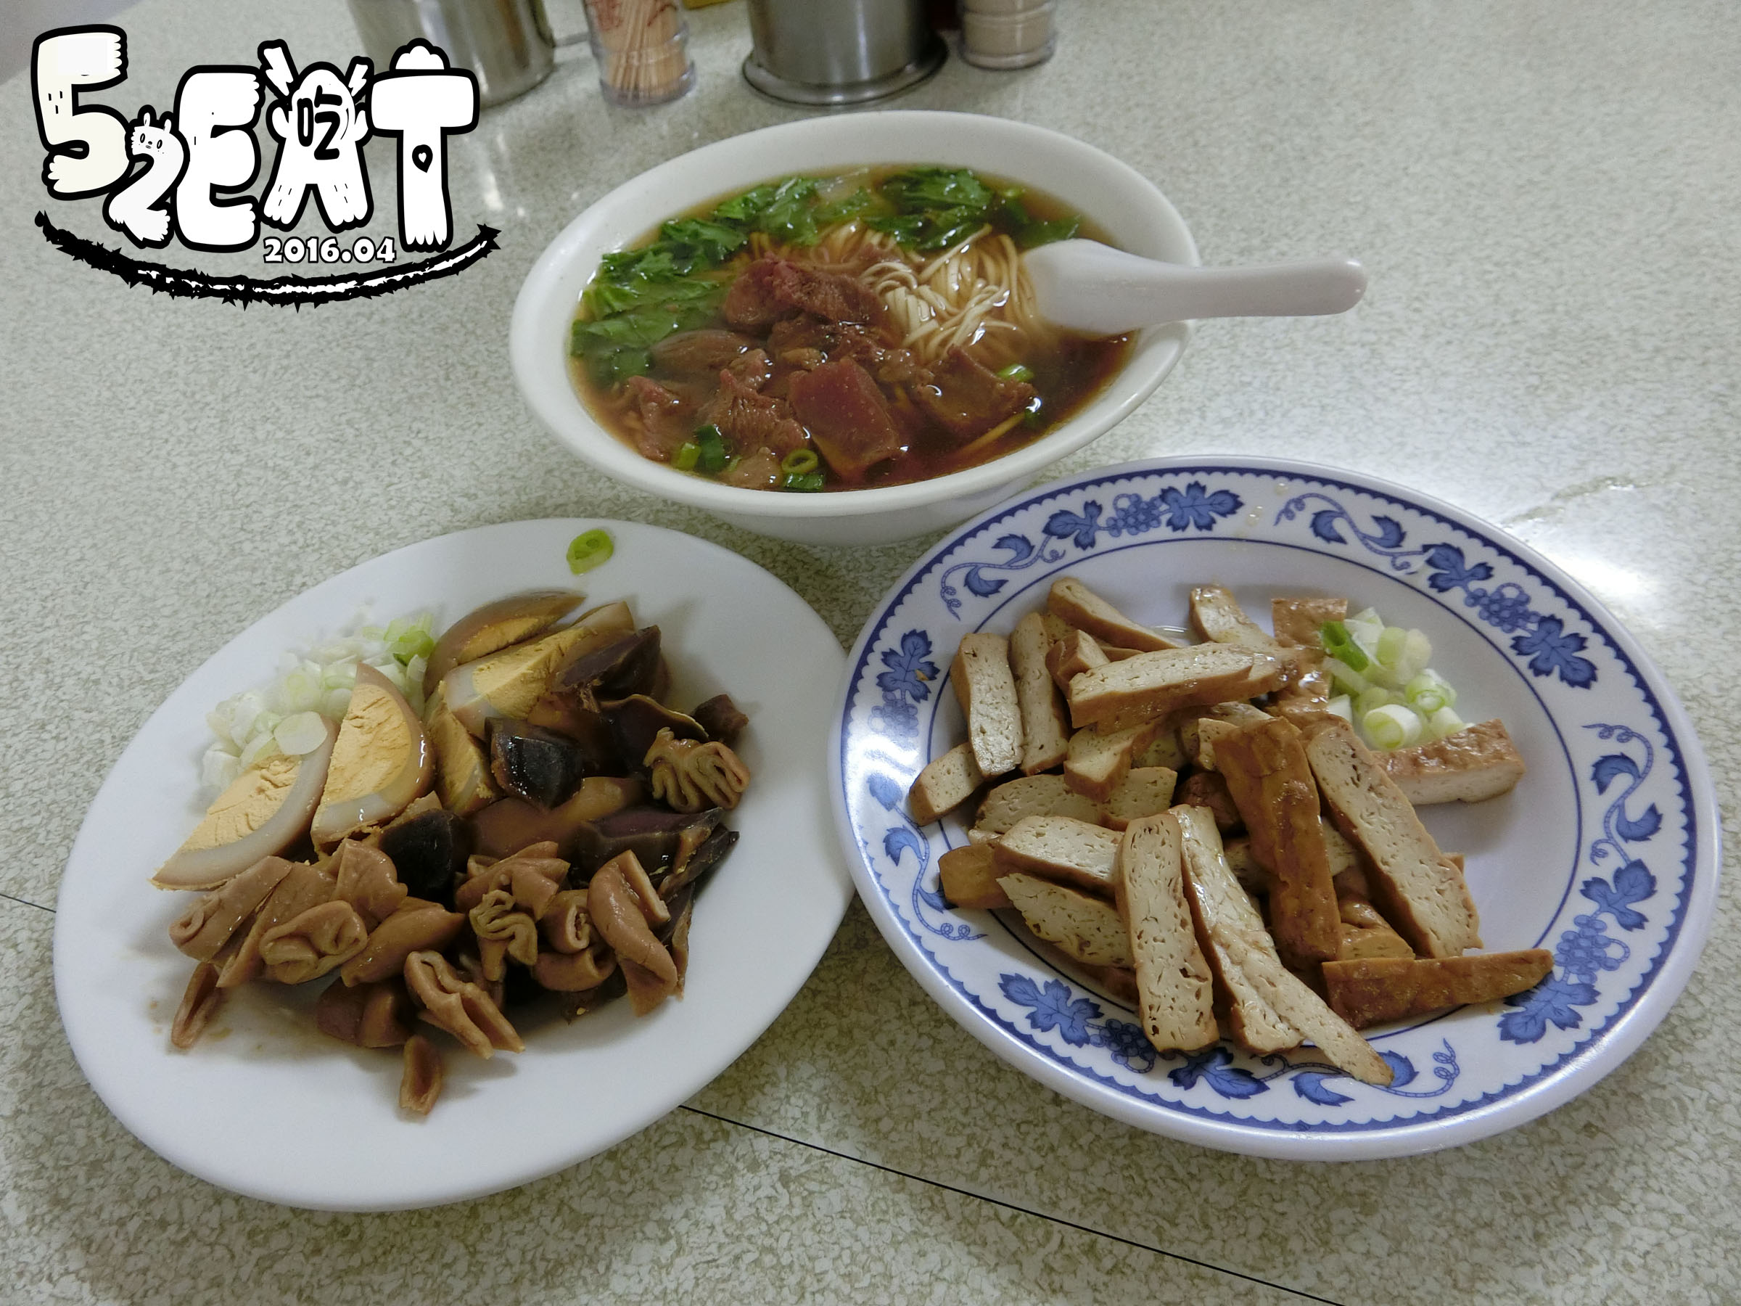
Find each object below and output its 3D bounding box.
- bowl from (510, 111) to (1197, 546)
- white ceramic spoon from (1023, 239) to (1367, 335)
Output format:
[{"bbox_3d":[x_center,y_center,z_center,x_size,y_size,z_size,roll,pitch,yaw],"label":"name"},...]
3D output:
[{"bbox_3d":[-0.003,-0.092,0.397,0.205,0.066,0.205,-3,49,3],"label":"bowl"},{"bbox_3d":[0.076,-0.099,0.365,0.128,0.036,0.043,3,47,32],"label":"white ceramic spoon"}]

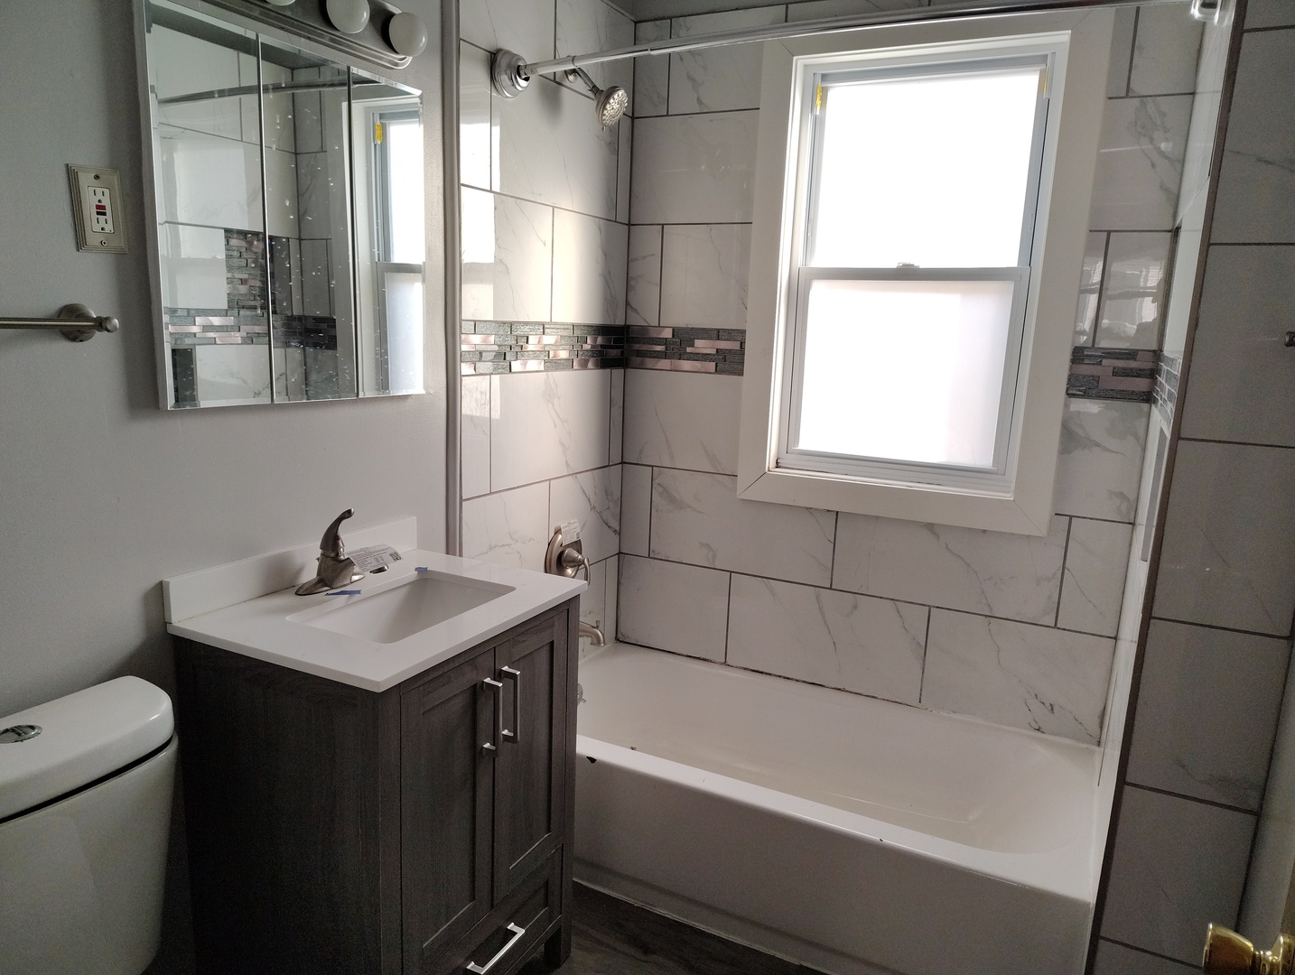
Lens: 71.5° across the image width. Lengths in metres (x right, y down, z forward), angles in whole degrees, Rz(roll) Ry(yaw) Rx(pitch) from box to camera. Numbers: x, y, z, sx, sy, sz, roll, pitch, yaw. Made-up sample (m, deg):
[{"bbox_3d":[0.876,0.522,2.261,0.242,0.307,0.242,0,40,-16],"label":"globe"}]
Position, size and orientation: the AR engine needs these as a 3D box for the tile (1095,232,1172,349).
[{"bbox_3d":[1.183,-0.480,2.190,0.135,0.272,0.010,8,12,26],"label":"tile"}]

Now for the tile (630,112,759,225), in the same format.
[{"bbox_3d":[0.131,-0.941,2.664,0.394,0.308,0.010,8,13,26],"label":"tile"}]

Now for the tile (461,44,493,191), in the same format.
[{"bbox_3d":[-0.401,-0.859,2.092,0.010,0.308,0.110,8,13,27],"label":"tile"}]

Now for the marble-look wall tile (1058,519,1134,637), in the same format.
[{"bbox_3d":[1.155,0.233,2.330,0.139,0.300,0.010,8,12,26],"label":"marble-look wall tile"}]

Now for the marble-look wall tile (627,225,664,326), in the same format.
[{"bbox_3d":[-0.006,-0.659,2.798,0.112,0.303,0.010,7,12,27],"label":"marble-look wall tile"}]

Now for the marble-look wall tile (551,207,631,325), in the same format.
[{"bbox_3d":[-0.163,-0.635,2.635,0.010,0.303,0.424,7,12,27],"label":"marble-look wall tile"}]

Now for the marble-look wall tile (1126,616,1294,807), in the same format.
[{"bbox_3d":[0.935,0.380,1.510,0.191,0.306,0.010,8,13,26],"label":"marble-look wall tile"}]

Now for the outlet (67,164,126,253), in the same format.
[{"bbox_3d":[-0.835,-0.422,1.369,0.012,0.126,0.079,7,12,27],"label":"outlet"}]

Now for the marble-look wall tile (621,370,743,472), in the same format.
[{"bbox_3d":[0.110,-0.206,2.800,0.408,0.300,0.010,8,12,26],"label":"marble-look wall tile"}]

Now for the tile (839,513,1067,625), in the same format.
[{"bbox_3d":[0.828,0.189,2.514,0.611,0.302,0.010,8,13,26],"label":"tile"}]

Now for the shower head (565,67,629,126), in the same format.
[{"bbox_3d":[-0.139,-1.045,2.372,0.180,0.170,0.100,7,12,27],"label":"shower head"}]

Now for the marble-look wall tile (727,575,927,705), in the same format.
[{"bbox_3d":[0.524,0.447,2.693,0.605,0.297,0.010,7,12,27],"label":"marble-look wall tile"}]

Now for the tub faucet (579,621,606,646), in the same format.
[{"bbox_3d":[-0.195,0.418,2.661,0.152,0.084,0.058,8,13,26],"label":"tub faucet"}]

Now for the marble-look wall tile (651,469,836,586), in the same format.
[{"bbox_3d":[0.283,0.117,2.769,0.605,0.300,0.010,7,12,27],"label":"marble-look wall tile"}]

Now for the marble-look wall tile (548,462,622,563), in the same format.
[{"bbox_3d":[-0.189,0.098,2.769,0.010,0.302,0.417,8,13,27],"label":"marble-look wall tile"}]

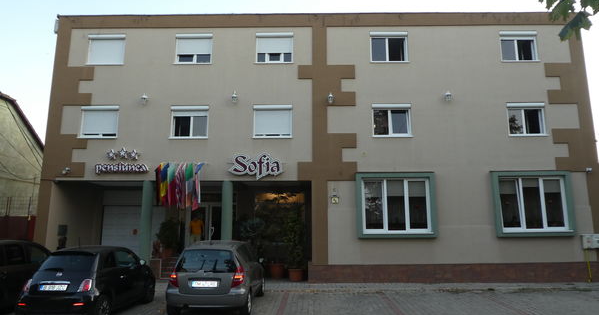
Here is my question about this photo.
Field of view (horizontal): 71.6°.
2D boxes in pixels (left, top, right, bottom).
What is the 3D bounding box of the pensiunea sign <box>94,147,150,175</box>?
[{"bbox_3d":[-5.971,0.142,14.060,1.827,0.923,0.130,0,-10,0],"label":"pensiunea sign"}]

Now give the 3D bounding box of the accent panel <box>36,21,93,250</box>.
[{"bbox_3d":[-7.979,-0.953,14.372,1.414,8.337,0.120,0,-10,0],"label":"accent panel"}]

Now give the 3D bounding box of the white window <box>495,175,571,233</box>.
[{"bbox_3d":[8.237,1.675,14.586,2.345,1.940,0.140,0,-9,0],"label":"white window"}]

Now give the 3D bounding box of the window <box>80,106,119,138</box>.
[{"bbox_3d":[-6.905,-1.199,14.408,1.341,1.144,0.180,0,-10,0],"label":"window"}]

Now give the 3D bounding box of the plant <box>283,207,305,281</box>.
[{"bbox_3d":[-0.207,3.109,14.979,0.775,2.594,0.750,0,-9,0],"label":"plant"}]

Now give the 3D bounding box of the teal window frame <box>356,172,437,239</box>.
[{"bbox_3d":[3.203,1.582,13.819,2.594,2.167,0.250,0,-10,0],"label":"teal window frame"}]

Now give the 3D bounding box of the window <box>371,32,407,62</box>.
[{"bbox_3d":[3.282,-3.986,15.139,1.404,1.193,0.150,0,-10,1],"label":"window"}]

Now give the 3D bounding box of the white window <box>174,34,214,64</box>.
[{"bbox_3d":[-3.859,-3.936,15.221,1.373,1.180,0.150,0,-10,1],"label":"white window"}]

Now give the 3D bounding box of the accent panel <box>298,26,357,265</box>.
[{"bbox_3d":[0.968,-0.616,14.522,2.030,8.522,0.060,0,-10,1],"label":"accent panel"}]

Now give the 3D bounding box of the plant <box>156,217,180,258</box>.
[{"bbox_3d":[-5.028,3.102,15.996,0.965,1.526,0.900,0,-9,0],"label":"plant"}]

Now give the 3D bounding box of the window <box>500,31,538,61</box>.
[{"bbox_3d":[8.164,-4.088,15.480,1.426,1.202,0.200,0,-9,0],"label":"window"}]

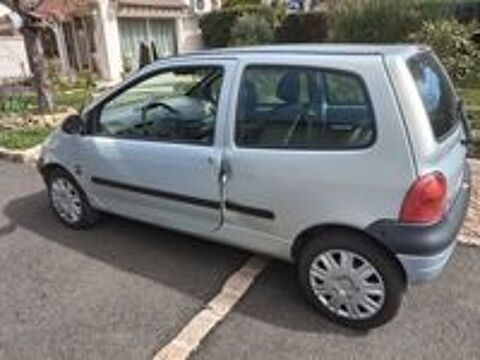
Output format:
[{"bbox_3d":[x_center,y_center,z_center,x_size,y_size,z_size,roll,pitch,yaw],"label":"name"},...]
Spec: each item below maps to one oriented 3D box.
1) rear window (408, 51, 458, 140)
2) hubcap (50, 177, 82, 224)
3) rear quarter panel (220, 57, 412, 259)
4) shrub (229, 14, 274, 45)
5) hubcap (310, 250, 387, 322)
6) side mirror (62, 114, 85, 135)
[{"bbox_3d":[1.139,-0.502,2.074,0.100,0.400,1.120,-21,3,38],"label":"rear window"},{"bbox_3d":[-1.439,0.168,3.108,0.385,0.385,0.050,11,22,32],"label":"hubcap"},{"bbox_3d":[0.355,-0.065,1.867,1.020,1.060,0.230,11,22,32],"label":"rear quarter panel"},{"bbox_3d":[0.386,-3.913,11.314,1.350,2.000,1.350,-1,18,0],"label":"shrub"},{"bbox_3d":[0.536,0.530,1.897,0.385,0.385,0.050,11,22,32],"label":"hubcap"},{"bbox_3d":[-1.167,-0.386,2.623,0.110,0.140,0.180,11,22,32],"label":"side mirror"}]

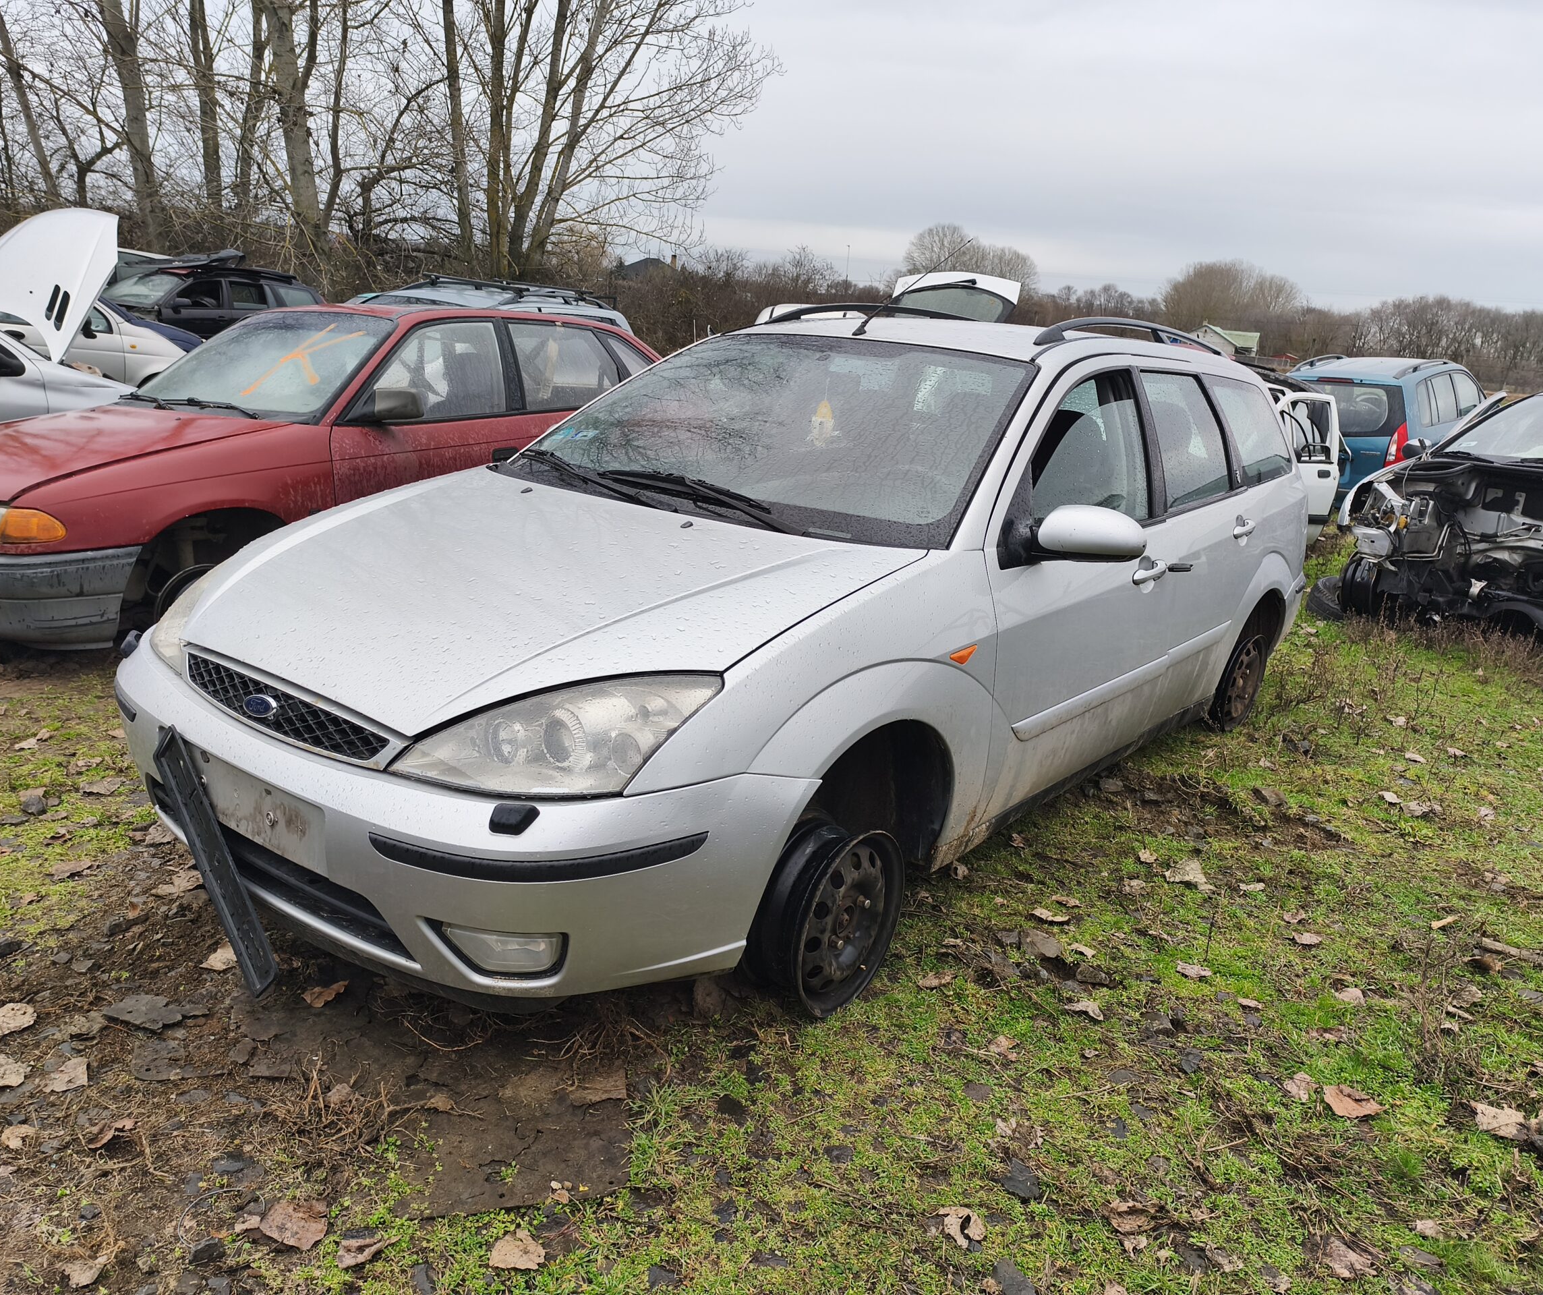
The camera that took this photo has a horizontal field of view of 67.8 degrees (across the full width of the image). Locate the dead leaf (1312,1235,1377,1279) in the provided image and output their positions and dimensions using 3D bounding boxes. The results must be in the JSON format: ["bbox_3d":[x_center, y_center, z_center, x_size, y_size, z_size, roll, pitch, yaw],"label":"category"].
[{"bbox_3d":[0.903,0.961,1.810,0.093,0.020,0.085,13,17,29],"label":"dead leaf"}]

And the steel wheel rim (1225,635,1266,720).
[{"bbox_3d":[1.753,0.120,4.418,0.152,0.396,0.396,19,21,35],"label":"steel wheel rim"}]

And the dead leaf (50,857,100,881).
[{"bbox_3d":[-1.613,0.509,2.636,0.072,0.020,0.099,11,16,25],"label":"dead leaf"}]

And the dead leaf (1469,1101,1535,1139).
[{"bbox_3d":[1.390,0.900,2.182,0.104,0.022,0.109,9,16,14],"label":"dead leaf"}]

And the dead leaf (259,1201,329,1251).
[{"bbox_3d":[-0.686,0.829,1.650,0.095,0.020,0.095,3,15,-1],"label":"dead leaf"}]

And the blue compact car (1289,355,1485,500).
[{"bbox_3d":[6.636,-2.288,12.409,1.700,1.540,4.300,17,20,42],"label":"blue compact car"}]

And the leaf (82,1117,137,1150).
[{"bbox_3d":[-1.089,0.798,1.891,0.076,0.035,0.069,-8,19,-36],"label":"leaf"}]

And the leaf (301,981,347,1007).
[{"bbox_3d":[-0.882,0.683,2.263,0.084,0.025,0.081,-1,16,-19],"label":"leaf"}]

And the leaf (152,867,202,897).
[{"bbox_3d":[-1.395,0.557,2.712,0.078,0.020,0.136,5,15,3],"label":"leaf"}]

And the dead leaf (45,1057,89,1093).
[{"bbox_3d":[-1.188,0.722,1.936,0.062,0.020,0.090,-5,17,-29],"label":"dead leaf"}]

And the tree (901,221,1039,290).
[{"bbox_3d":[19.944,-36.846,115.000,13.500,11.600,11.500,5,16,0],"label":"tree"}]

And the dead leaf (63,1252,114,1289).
[{"bbox_3d":[-0.971,0.886,1.633,0.055,0.020,0.062,-9,20,-40],"label":"dead leaf"}]

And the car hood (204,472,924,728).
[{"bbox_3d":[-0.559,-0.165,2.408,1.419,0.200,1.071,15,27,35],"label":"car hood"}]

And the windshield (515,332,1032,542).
[{"bbox_3d":[-0.015,-0.630,3.099,1.470,0.130,0.910,15,48,36],"label":"windshield"}]

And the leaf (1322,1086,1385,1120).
[{"bbox_3d":[1.108,0.870,2.204,0.112,0.025,0.094,-1,16,-18],"label":"leaf"}]

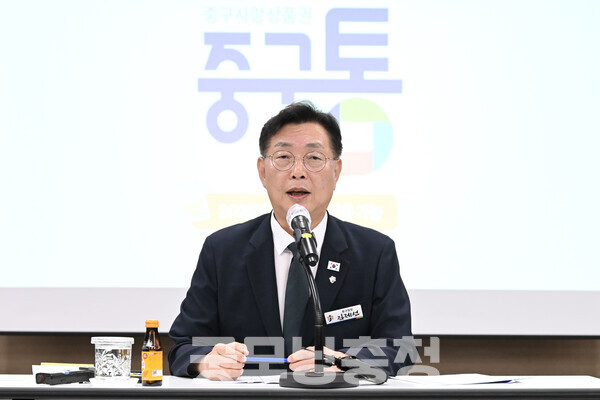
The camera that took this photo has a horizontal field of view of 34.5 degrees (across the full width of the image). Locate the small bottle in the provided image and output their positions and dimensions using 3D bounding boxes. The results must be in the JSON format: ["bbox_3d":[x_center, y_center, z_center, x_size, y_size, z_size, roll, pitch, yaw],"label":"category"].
[{"bbox_3d":[-0.302,0.313,1.970,0.043,0.133,0.043,0,-7,0],"label":"small bottle"}]

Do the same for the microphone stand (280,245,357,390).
[{"bbox_3d":[0.039,0.239,1.985,0.160,0.285,0.160,0,-5,0],"label":"microphone stand"}]

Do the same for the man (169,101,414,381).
[{"bbox_3d":[-0.020,0.445,2.270,0.570,1.350,0.620,0,-5,2],"label":"man"}]

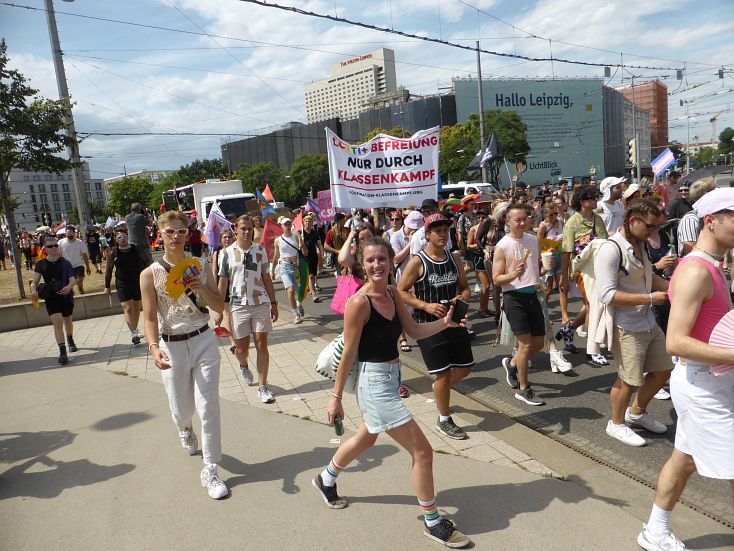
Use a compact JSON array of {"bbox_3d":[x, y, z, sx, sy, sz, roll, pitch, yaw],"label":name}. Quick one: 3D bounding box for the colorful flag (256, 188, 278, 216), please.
[{"bbox_3d":[-2.554,-1.864,13.000,0.520,0.720,0.220,-6,8,-11],"label":"colorful flag"}]

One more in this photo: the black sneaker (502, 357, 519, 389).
[{"bbox_3d":[1.355,0.896,4.725,0.107,0.290,0.115,-9,-17,-26],"label":"black sneaker"}]

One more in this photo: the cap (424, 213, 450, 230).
[{"bbox_3d":[0.554,-0.412,3.920,0.190,0.130,0.260,-8,9,-25],"label":"cap"}]

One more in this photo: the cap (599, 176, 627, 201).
[{"bbox_3d":[2.556,-0.906,5.300,0.270,0.220,0.190,-10,8,25],"label":"cap"}]

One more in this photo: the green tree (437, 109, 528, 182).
[{"bbox_3d":[11.881,-10.902,50.659,8.800,10.700,8.500,-5,7,0],"label":"green tree"}]

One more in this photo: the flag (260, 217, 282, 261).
[{"bbox_3d":[-1.557,-0.571,8.300,0.420,0.750,0.150,-6,9,-5],"label":"flag"}]

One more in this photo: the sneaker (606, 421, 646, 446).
[{"bbox_3d":[1.850,1.126,3.638,0.107,0.115,0.292,-11,10,-32],"label":"sneaker"}]

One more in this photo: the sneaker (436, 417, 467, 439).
[{"bbox_3d":[0.658,1.199,3.989,0.110,0.120,0.290,-10,9,-35],"label":"sneaker"}]

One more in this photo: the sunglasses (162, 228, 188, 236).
[{"bbox_3d":[-1.230,-0.276,3.270,0.150,0.052,0.150,-9,10,-26],"label":"sunglasses"}]

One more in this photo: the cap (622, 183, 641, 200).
[{"bbox_3d":[3.221,-1.023,6.200,0.190,0.150,0.260,-13,0,-41],"label":"cap"}]

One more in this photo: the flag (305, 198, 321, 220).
[{"bbox_3d":[-1.285,-1.556,12.000,0.420,0.520,0.120,-5,7,-3],"label":"flag"}]

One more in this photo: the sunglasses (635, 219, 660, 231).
[{"bbox_3d":[1.900,-0.344,3.430,0.148,0.050,0.150,-12,33,-37],"label":"sunglasses"}]

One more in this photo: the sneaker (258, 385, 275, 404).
[{"bbox_3d":[-1.010,1.200,5.092,0.110,0.120,0.290,-9,8,-28],"label":"sneaker"}]

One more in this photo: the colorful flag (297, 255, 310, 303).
[{"bbox_3d":[-1.054,0.050,8.450,0.240,0.800,0.180,-6,8,-6],"label":"colorful flag"}]

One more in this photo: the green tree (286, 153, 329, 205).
[{"bbox_3d":[-8.375,-13.194,71.578,6.600,9.400,6.600,-5,9,0],"label":"green tree"}]

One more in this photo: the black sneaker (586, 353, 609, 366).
[{"bbox_3d":[2.342,0.846,5.182,0.105,0.110,0.280,-9,10,-25],"label":"black sneaker"}]

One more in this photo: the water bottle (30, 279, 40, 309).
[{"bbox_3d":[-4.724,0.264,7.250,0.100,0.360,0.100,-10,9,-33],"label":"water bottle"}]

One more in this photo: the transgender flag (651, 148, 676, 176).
[{"bbox_3d":[5.713,-2.185,9.800,0.450,0.300,0.080,-35,3,29],"label":"transgender flag"}]

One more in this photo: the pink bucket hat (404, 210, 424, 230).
[{"bbox_3d":[0.539,-0.621,5.750,0.200,0.160,0.250,-9,24,-27],"label":"pink bucket hat"}]

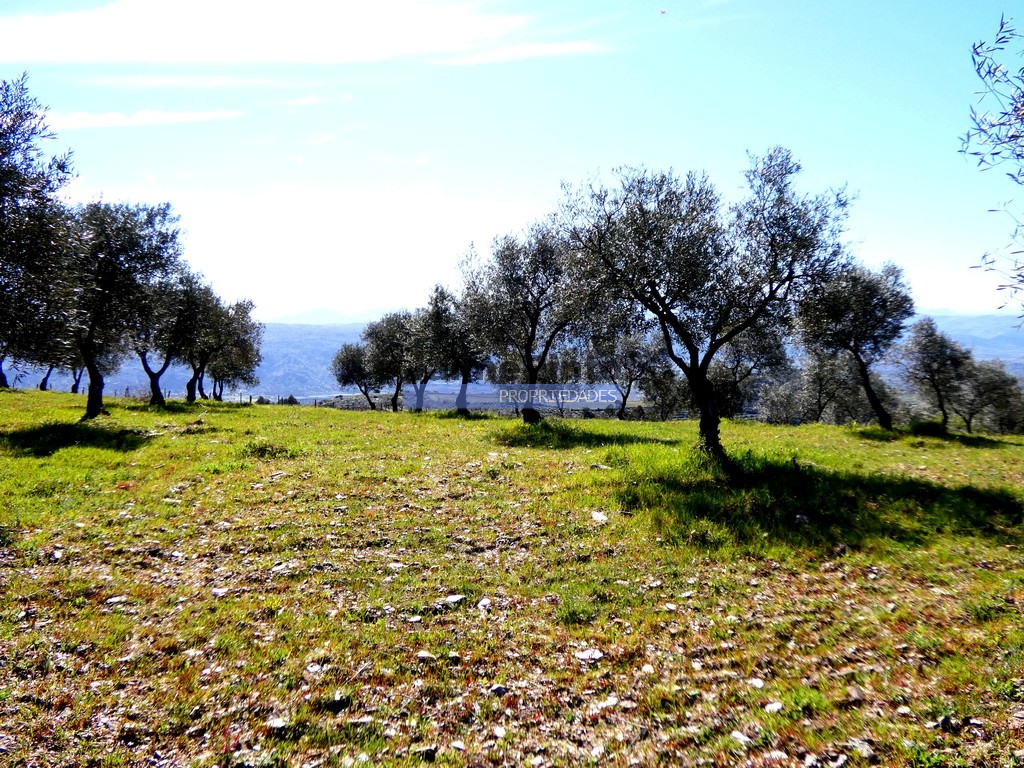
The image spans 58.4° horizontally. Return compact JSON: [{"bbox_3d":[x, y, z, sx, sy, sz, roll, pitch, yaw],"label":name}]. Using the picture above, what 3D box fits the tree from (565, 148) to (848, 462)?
[{"bbox_3d":[2.673,-1.079,12.600,3.902,4.315,3.600,0,2,0],"label":"tree"}]

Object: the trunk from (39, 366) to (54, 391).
[{"bbox_3d":[-23.351,-0.276,46.000,0.803,1.204,0.500,0,3,0],"label":"trunk"}]

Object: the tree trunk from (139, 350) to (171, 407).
[{"bbox_3d":[-10.526,-0.162,27.000,0.942,1.649,0.600,0,3,0],"label":"tree trunk"}]

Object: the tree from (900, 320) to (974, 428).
[{"bbox_3d":[14.351,-0.355,31.000,2.434,3.854,2.400,0,3,0],"label":"tree"}]

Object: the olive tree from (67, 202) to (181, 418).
[{"bbox_3d":[-8.065,-1.499,18.700,2.610,4.405,2.600,0,3,0],"label":"olive tree"}]

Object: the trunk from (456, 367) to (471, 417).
[{"bbox_3d":[-1.402,0.217,26.500,0.405,1.445,0.380,0,2,0],"label":"trunk"}]

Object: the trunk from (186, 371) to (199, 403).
[{"bbox_3d":[-12.020,0.094,34.500,0.451,1.204,0.420,0,3,0],"label":"trunk"}]

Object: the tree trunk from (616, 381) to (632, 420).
[{"bbox_3d":[4.601,0.675,37.500,0.654,1.636,0.450,0,2,0],"label":"tree trunk"}]

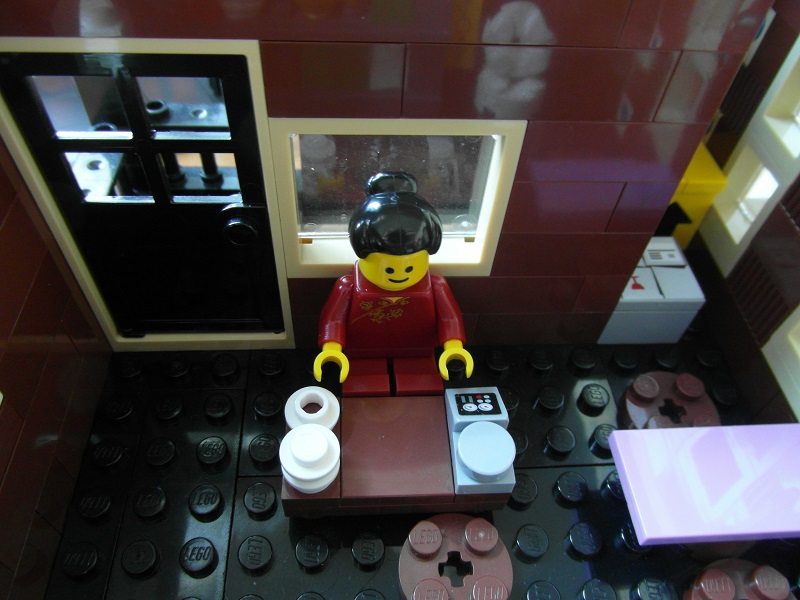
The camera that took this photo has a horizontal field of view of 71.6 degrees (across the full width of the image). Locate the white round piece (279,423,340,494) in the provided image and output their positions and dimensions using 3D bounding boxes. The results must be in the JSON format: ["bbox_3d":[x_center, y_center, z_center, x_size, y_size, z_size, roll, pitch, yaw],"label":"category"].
[{"bbox_3d":[-0.012,0.022,0.077,0.008,0.008,0.008,0,50,-5],"label":"white round piece"}]

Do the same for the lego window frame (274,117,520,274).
[{"bbox_3d":[-0.001,-0.015,0.081,0.032,0.029,0.008,0,50,-5],"label":"lego window frame"}]

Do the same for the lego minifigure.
[{"bbox_3d":[-0.001,0.001,0.083,0.024,0.039,0.016,0,50,-5],"label":"lego minifigure"}]

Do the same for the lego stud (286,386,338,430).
[{"bbox_3d":[-0.013,0.017,0.083,0.008,0.005,0.008,0,50,-5],"label":"lego stud"}]

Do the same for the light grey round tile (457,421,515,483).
[{"bbox_3d":[0.012,0.022,0.079,0.008,0.003,0.008,0,50,-5],"label":"light grey round tile"}]

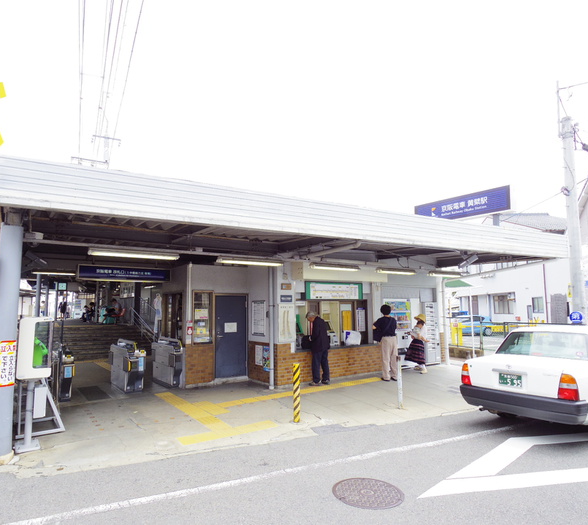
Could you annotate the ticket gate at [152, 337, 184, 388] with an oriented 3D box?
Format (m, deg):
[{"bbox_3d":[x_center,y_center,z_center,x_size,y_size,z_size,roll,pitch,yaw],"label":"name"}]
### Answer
[{"bbox_3d":[-2.898,2.253,9.361,0.260,1.020,1.500,3,-6,-34],"label":"ticket gate"}]

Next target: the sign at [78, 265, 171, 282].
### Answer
[{"bbox_3d":[-3.509,0.249,8.467,1.817,0.272,0.180,3,-6,-34],"label":"sign"}]

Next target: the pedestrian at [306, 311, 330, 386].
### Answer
[{"bbox_3d":[0.541,1.899,9.003,0.500,1.605,0.460,-3,-6,21],"label":"pedestrian"}]

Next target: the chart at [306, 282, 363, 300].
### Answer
[{"bbox_3d":[0.985,0.698,9.720,1.779,0.396,0.100,3,-6,-34],"label":"chart"}]

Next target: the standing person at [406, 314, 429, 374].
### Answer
[{"bbox_3d":[3.167,2.069,10.391,0.480,1.485,0.420,-3,-6,24],"label":"standing person"}]

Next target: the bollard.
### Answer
[{"bbox_3d":[0.046,2.007,6.246,0.095,0.884,0.095,3,-6,-34],"label":"bollard"}]

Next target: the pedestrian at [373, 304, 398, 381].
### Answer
[{"bbox_3d":[2.125,1.862,9.449,0.540,1.737,0.360,1,-6,-17],"label":"pedestrian"}]

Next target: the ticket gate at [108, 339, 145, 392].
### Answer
[{"bbox_3d":[-3.688,2.220,8.948,0.360,1.020,1.480,3,-6,-34],"label":"ticket gate"}]

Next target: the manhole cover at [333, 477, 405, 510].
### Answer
[{"bbox_3d":[0.708,2.206,3.840,0.670,0.040,0.670,0,-5,0],"label":"manhole cover"}]

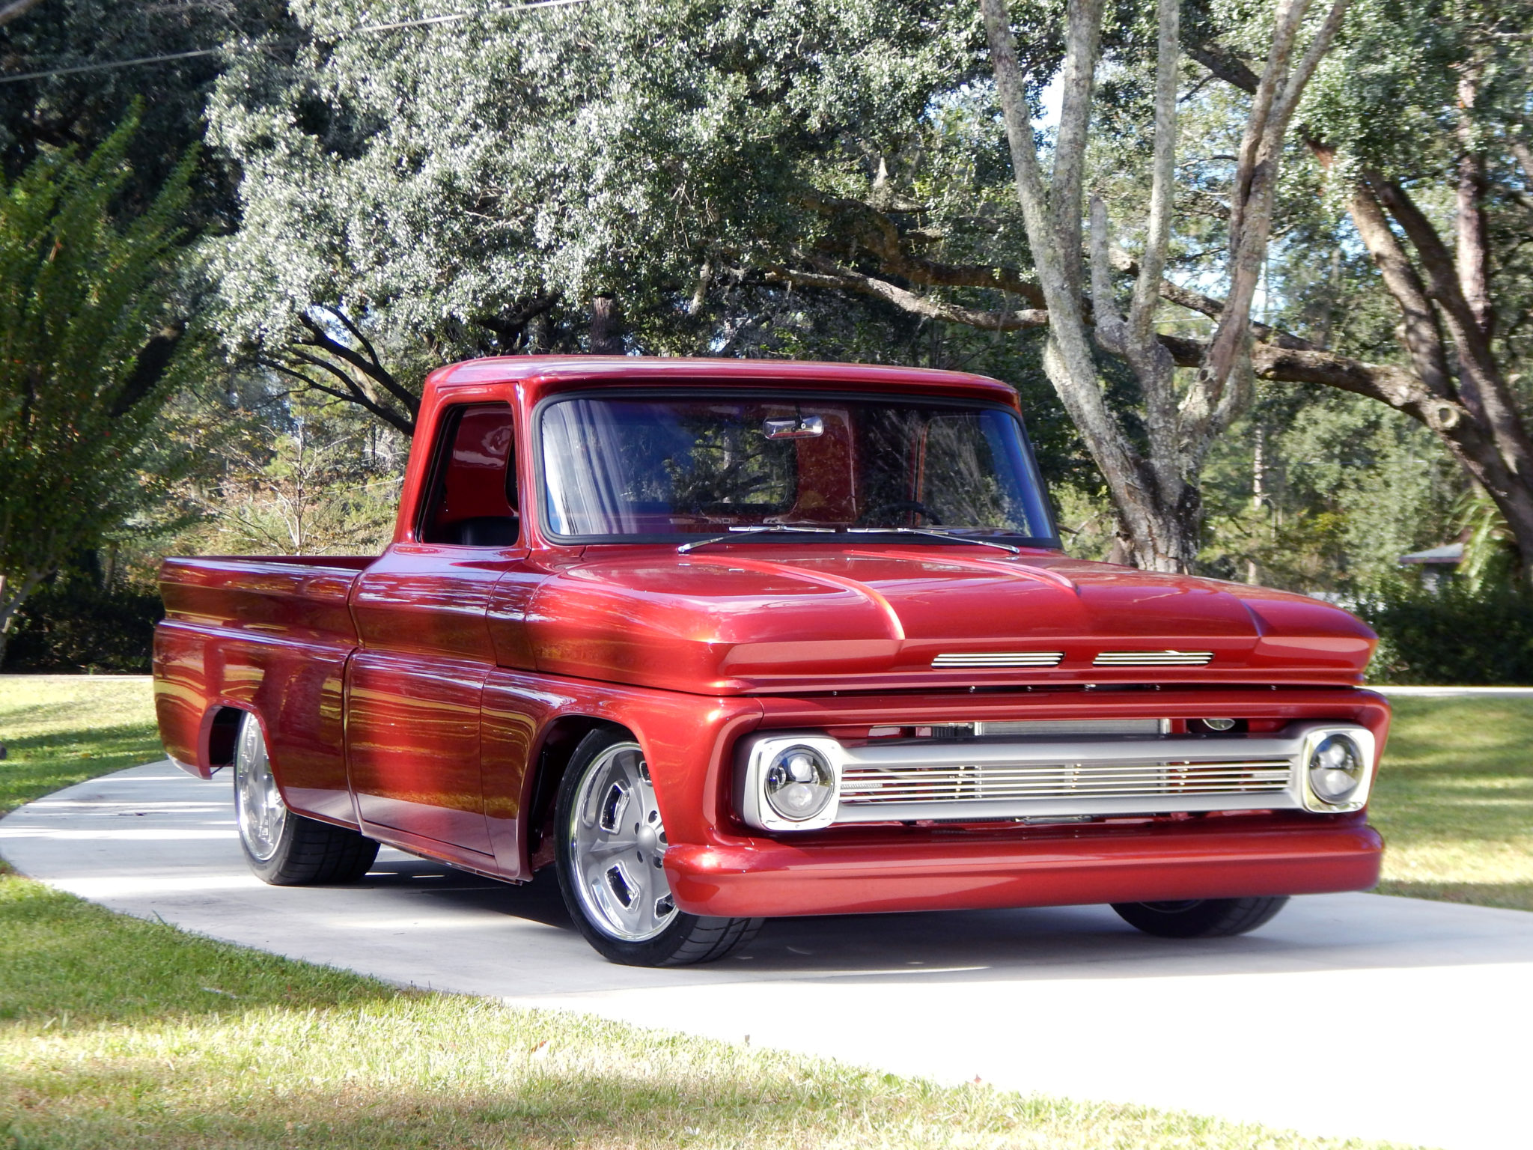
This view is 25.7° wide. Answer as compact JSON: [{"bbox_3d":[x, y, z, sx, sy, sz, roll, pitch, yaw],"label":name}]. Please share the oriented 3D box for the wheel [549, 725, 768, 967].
[{"bbox_3d":[-0.249,0.683,8.700,0.245,0.650,0.650,1,-1,-41],"label":"wheel"}]

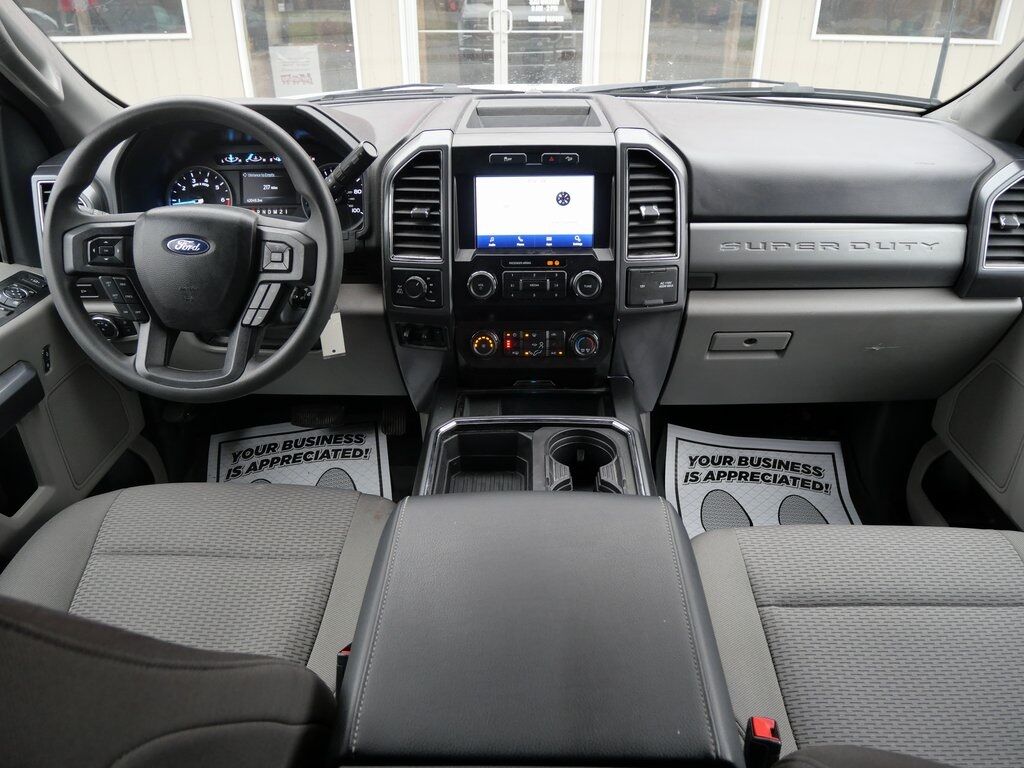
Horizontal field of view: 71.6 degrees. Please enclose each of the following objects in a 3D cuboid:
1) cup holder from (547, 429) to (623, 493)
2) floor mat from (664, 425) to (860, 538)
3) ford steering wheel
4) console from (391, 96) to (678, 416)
[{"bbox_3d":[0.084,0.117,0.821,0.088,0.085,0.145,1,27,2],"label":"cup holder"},{"bbox_3d":[0.559,0.267,1.524,0.420,0.070,0.450,1,40,2],"label":"floor mat"},{"bbox_3d":[-0.404,-0.172,0.922,0.388,0.388,0.090,1,1,2],"label":"ford steering wheel"},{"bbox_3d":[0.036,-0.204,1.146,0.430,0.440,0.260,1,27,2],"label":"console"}]

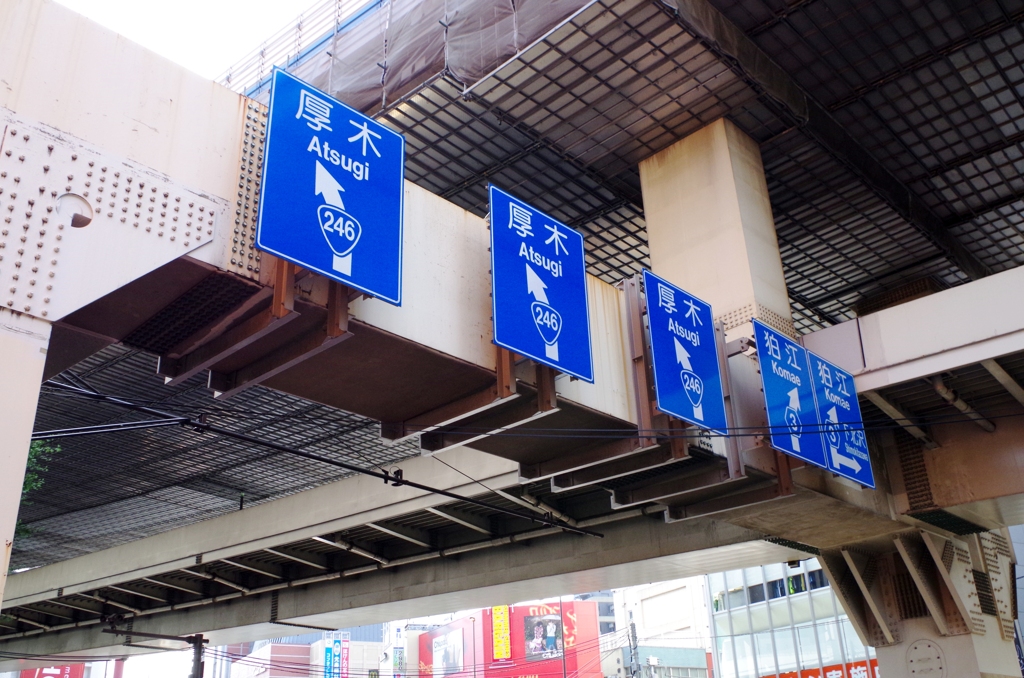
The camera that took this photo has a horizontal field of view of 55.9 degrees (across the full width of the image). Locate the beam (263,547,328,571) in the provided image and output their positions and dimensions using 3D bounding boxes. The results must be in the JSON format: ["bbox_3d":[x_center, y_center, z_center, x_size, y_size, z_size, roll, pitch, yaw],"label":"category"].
[{"bbox_3d":[-5.449,5.577,24.724,0.220,0.220,2.011,-20,-37,34],"label":"beam"}]

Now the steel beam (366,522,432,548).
[{"bbox_3d":[-2.565,4.578,22.768,0.220,0.220,2.104,-20,-36,34],"label":"steel beam"}]

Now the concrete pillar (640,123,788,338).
[{"bbox_3d":[3.624,-1.365,17.265,1.940,4.700,1.240,-24,-32,39],"label":"concrete pillar"}]

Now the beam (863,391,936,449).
[{"bbox_3d":[6.722,1.340,16.607,0.220,0.220,2.980,-22,-35,37],"label":"beam"}]

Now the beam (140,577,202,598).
[{"bbox_3d":[-9.605,7.013,27.575,0.220,0.220,1.929,-20,-37,34],"label":"beam"}]

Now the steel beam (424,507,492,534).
[{"bbox_3d":[-1.127,4.045,21.768,0.220,0.220,2.153,-20,-36,34],"label":"steel beam"}]

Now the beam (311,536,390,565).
[{"bbox_3d":[-4.003,5.163,23.885,0.220,0.220,2.256,-20,-37,34],"label":"beam"}]

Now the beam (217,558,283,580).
[{"bbox_3d":[-6.859,6.062,25.691,0.220,0.220,2.010,-20,-37,34],"label":"beam"}]

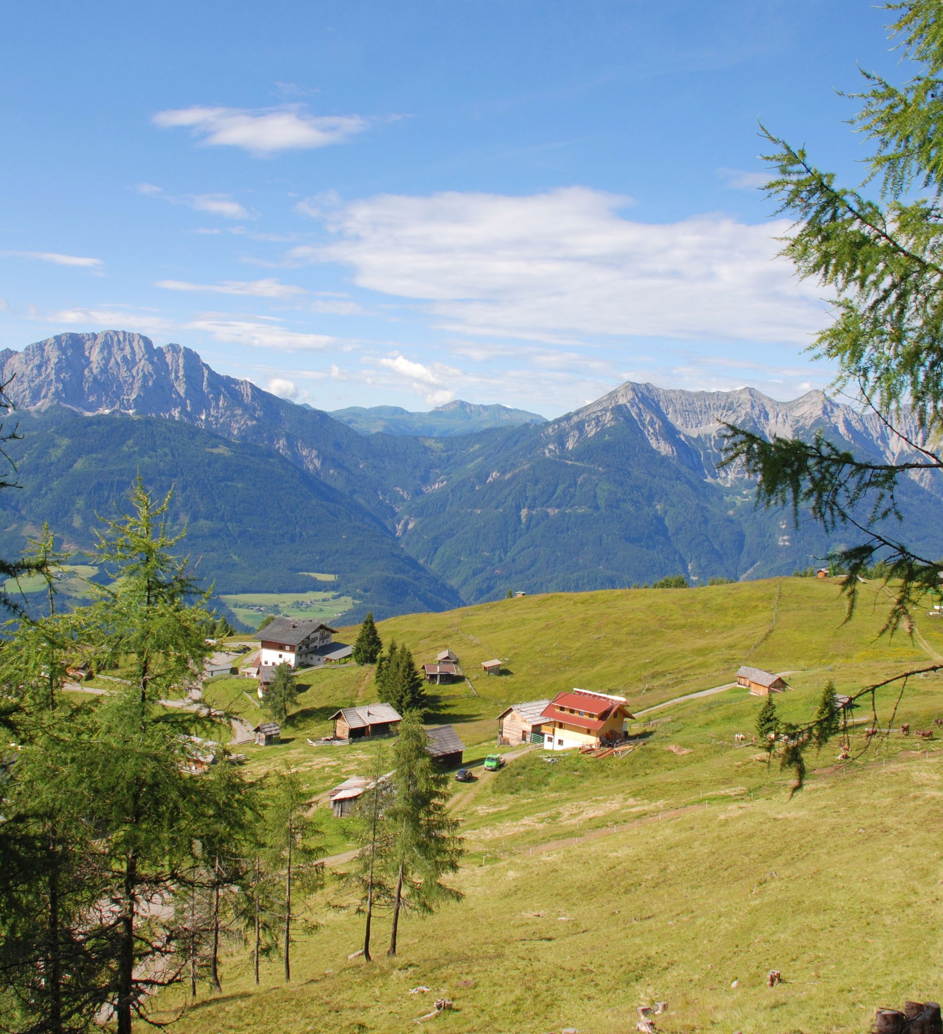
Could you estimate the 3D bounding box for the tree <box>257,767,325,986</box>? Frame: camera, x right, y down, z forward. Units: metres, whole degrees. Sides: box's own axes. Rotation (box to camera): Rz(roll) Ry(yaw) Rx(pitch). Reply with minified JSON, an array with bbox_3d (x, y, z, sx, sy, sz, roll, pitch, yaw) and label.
[{"bbox_3d":[-8.460,16.920,54.560,3.120,10.130,3.120,1,5,0],"label":"tree"}]

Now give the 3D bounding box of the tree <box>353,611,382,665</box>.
[{"bbox_3d":[-29.190,33.750,324.350,8.100,15.040,8.100,1,5,0],"label":"tree"}]

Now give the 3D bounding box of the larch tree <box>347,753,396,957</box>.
[{"bbox_3d":[-4.940,16.860,57.530,2.390,10.850,2.390,1,5,0],"label":"larch tree"}]

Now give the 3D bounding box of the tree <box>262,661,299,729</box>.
[{"bbox_3d":[-40.870,38.270,249.380,7.780,14.510,7.780,1,5,0],"label":"tree"}]

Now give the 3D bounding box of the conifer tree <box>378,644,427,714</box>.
[{"bbox_3d":[-14.500,33.920,242.350,10.090,15.110,8.570,1,5,0],"label":"conifer tree"}]

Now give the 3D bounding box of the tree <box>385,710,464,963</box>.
[{"bbox_3d":[-2.440,16.320,59.450,4.080,12.840,4.080,1,5,0],"label":"tree"}]

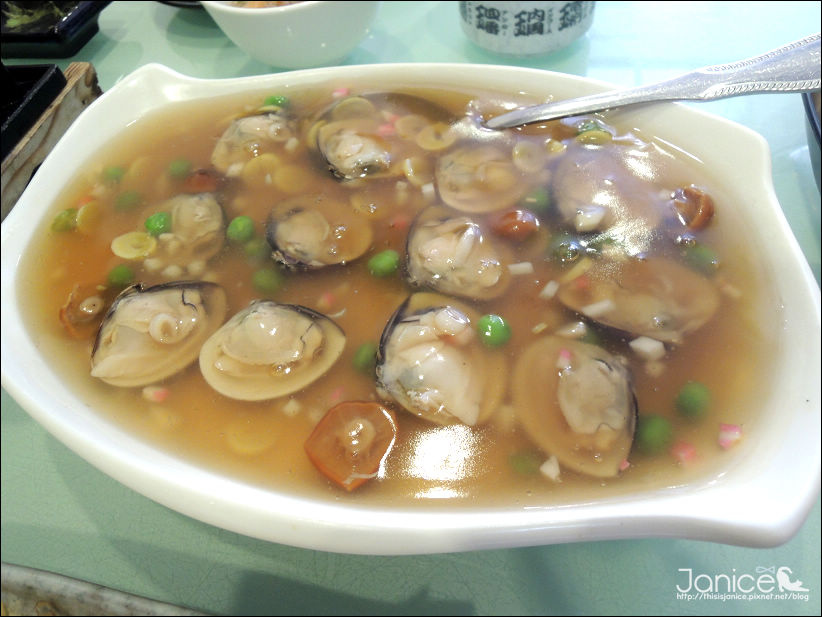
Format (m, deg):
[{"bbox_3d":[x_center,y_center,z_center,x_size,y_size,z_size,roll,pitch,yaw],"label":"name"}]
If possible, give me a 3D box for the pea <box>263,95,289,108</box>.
[{"bbox_3d":[-0.052,-0.078,0.219,0.009,0.009,0.009,-2,58,4],"label":"pea"}]

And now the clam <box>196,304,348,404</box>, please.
[{"bbox_3d":[-0.042,0.011,0.173,0.043,0.016,0.034,-9,63,0],"label":"clam"}]

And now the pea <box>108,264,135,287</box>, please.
[{"bbox_3d":[-0.098,-0.011,0.192,0.009,0.009,0.009,-2,58,4],"label":"pea"}]

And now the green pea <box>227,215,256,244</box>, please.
[{"bbox_3d":[-0.057,-0.027,0.192,0.009,0.009,0.009,-2,58,4],"label":"green pea"}]

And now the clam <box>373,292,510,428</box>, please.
[{"bbox_3d":[0.008,0.014,0.167,0.038,0.016,0.046,-16,58,-16],"label":"clam"}]

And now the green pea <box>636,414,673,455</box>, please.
[{"bbox_3d":[0.065,0.033,0.151,0.009,0.009,0.009,-2,58,4],"label":"green pea"}]

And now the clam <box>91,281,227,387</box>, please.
[{"bbox_3d":[-0.081,0.005,0.181,0.044,0.016,0.037,-40,71,-18],"label":"clam"}]

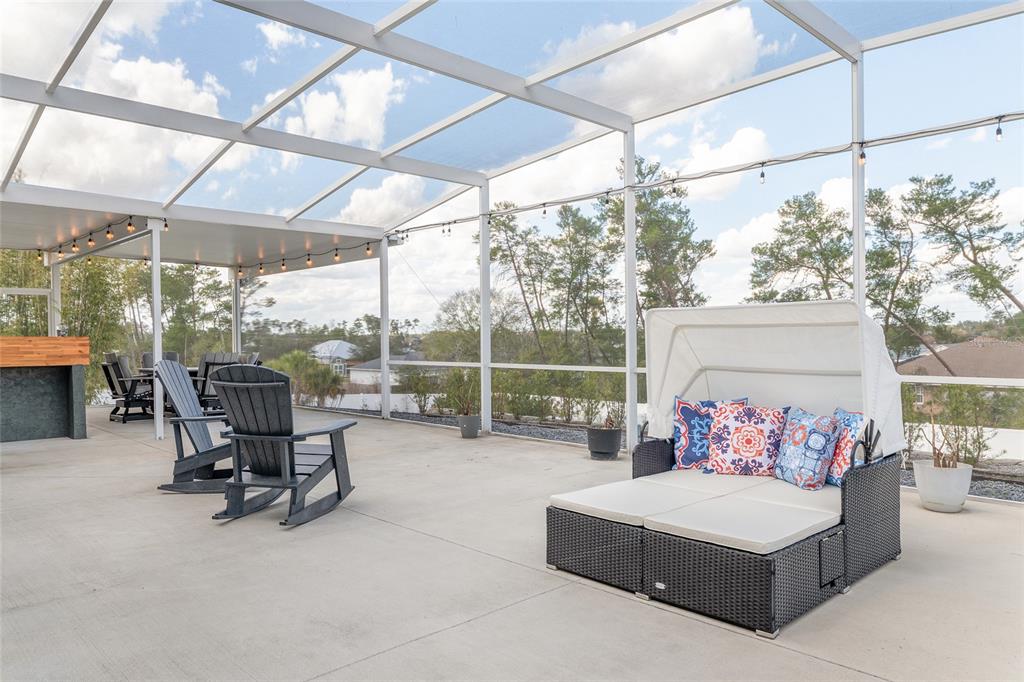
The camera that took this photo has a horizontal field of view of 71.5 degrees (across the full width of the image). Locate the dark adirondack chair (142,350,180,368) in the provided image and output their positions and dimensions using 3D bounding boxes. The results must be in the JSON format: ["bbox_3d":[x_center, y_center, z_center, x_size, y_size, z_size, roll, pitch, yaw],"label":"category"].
[{"bbox_3d":[-5.920,0.705,12.209,0.750,1.050,0.720,-1,0,-44],"label":"dark adirondack chair"}]

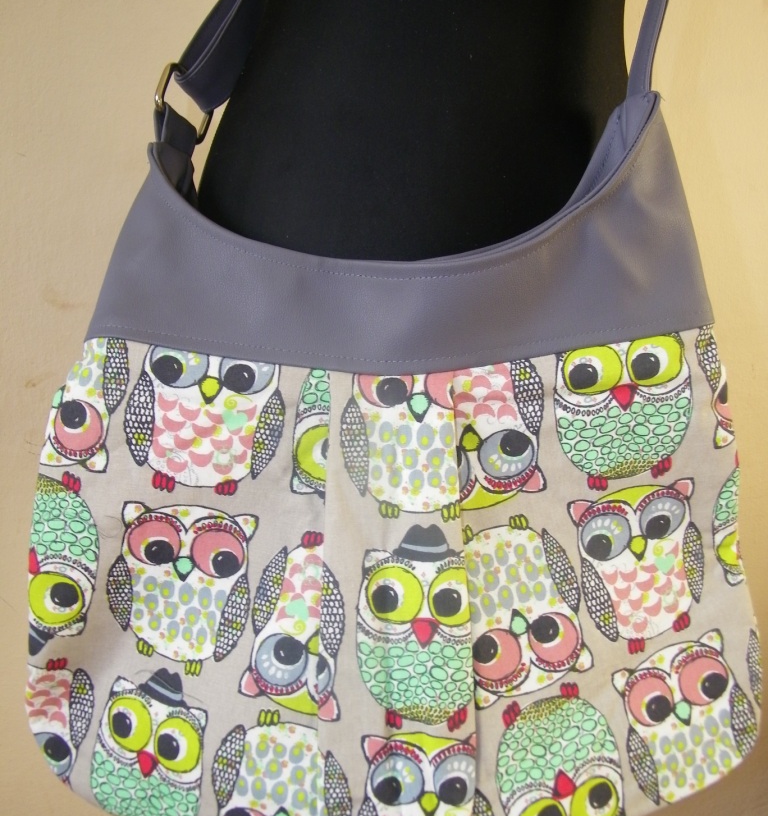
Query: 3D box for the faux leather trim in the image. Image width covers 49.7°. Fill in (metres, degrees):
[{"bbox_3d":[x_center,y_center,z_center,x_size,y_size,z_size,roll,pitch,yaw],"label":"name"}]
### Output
[{"bbox_3d":[0.006,-0.104,0.478,0.372,0.162,0.100,5,13,5],"label":"faux leather trim"}]

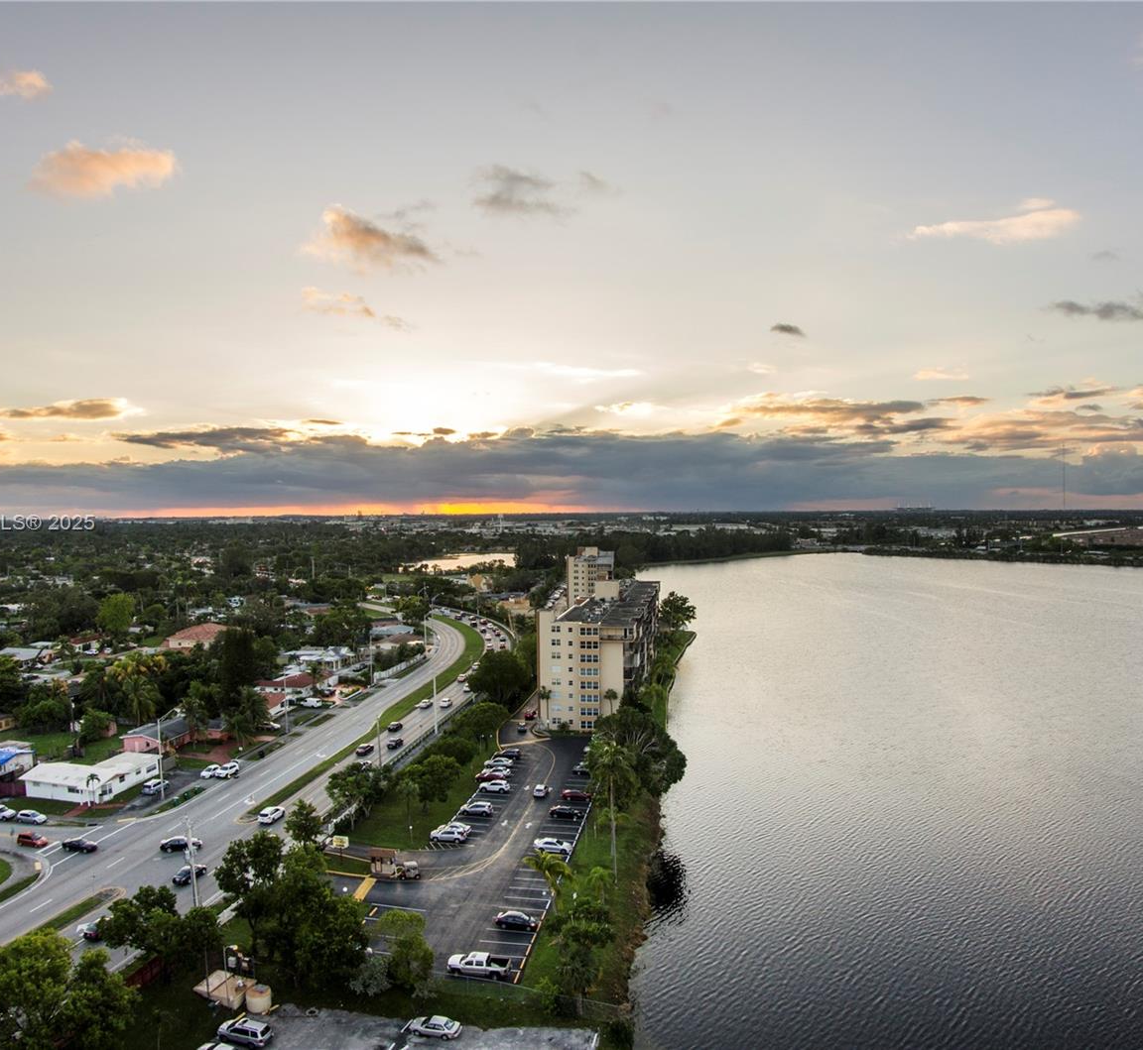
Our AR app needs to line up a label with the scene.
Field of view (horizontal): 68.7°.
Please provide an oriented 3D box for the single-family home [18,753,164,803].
[{"bbox_3d":[-77.050,40.280,135.100,14.200,3.800,15.800,0,1,10],"label":"single-family home"}]

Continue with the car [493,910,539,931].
[{"bbox_3d":[-6.070,43.210,91.030,4.500,1.450,1.780,0,1,14],"label":"car"}]

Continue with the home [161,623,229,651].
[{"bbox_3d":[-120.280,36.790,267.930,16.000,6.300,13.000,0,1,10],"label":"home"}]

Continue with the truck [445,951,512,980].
[{"bbox_3d":[-8.960,43.180,81.790,5.850,1.870,2.000,0,1,15],"label":"truck"}]

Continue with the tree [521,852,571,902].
[{"bbox_3d":[-2.360,40.480,95.310,5.200,6.100,5.200,0,1,10],"label":"tree"}]

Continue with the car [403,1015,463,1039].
[{"bbox_3d":[-11.910,44.280,73.550,4.700,1.420,1.780,0,1,14],"label":"car"}]

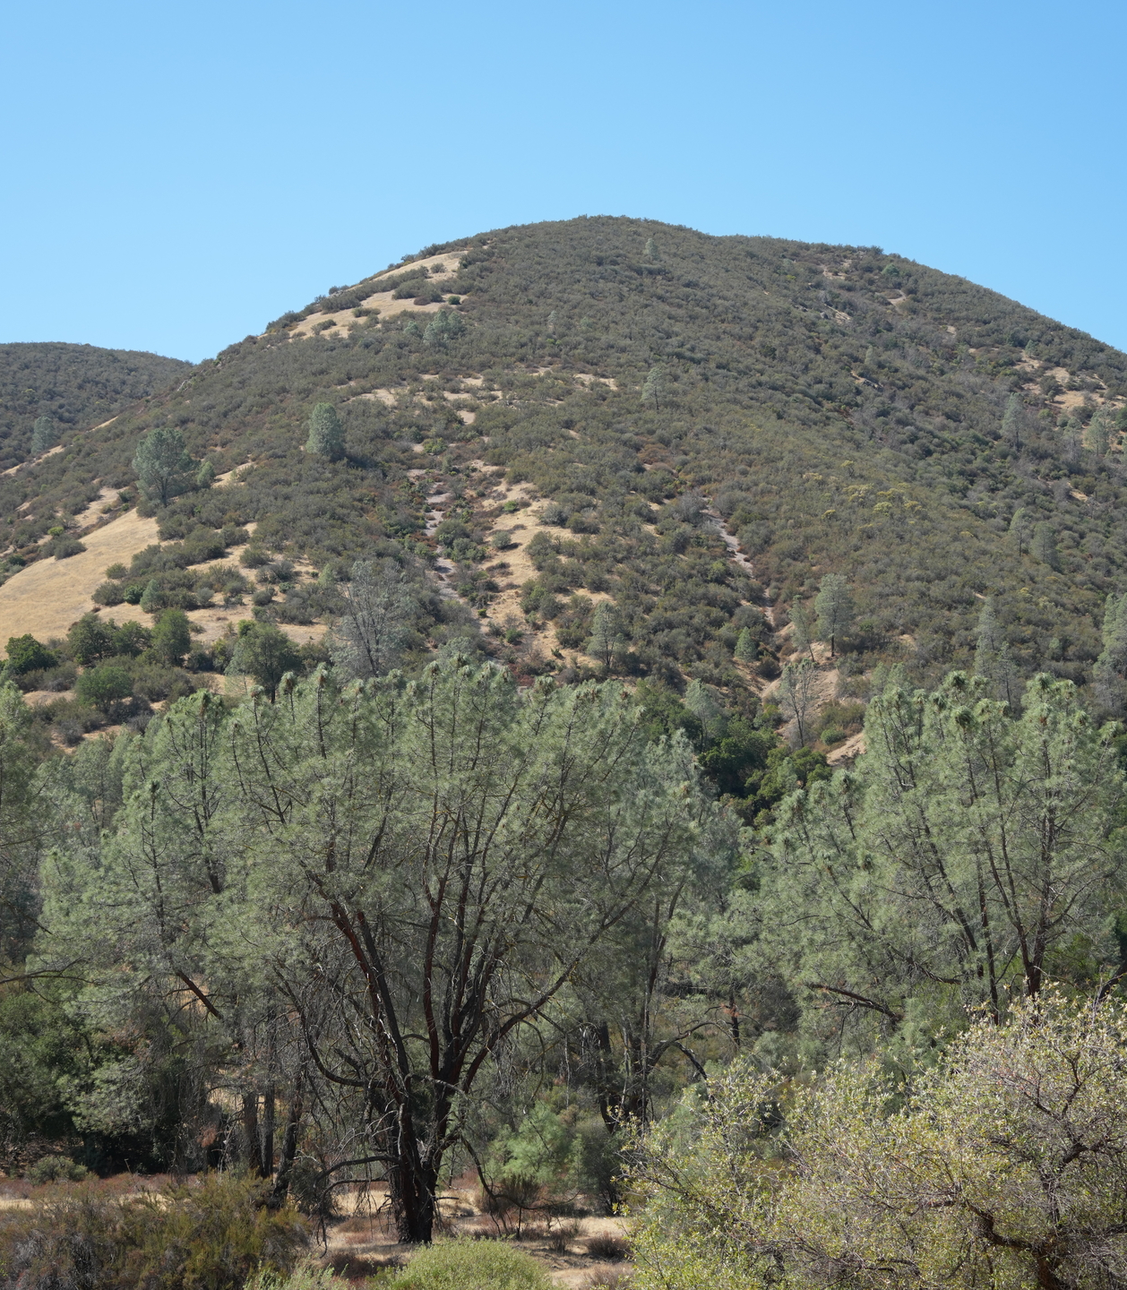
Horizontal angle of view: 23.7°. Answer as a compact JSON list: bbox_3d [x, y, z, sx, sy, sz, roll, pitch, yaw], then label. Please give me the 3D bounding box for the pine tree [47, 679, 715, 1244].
[{"bbox_3d":[-4.050,6.872,60.000,14.242,12.545,12.500,0,-5,0],"label":"pine tree"}]

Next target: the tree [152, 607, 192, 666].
[{"bbox_3d":[-54.530,-1.060,375.000,5.480,8.530,5.320,0,-8,0],"label":"tree"}]

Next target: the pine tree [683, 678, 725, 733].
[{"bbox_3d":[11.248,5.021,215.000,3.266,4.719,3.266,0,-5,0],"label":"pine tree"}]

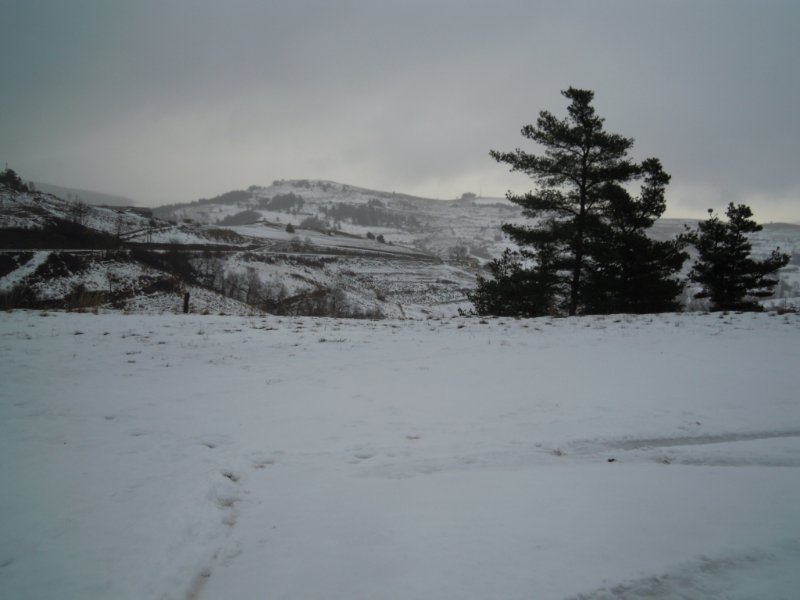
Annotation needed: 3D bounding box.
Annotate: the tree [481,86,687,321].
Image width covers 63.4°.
[{"bbox_3d":[7.089,-3.805,25.000,7.700,8.800,6.800,0,3,0],"label":"tree"}]

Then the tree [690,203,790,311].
[{"bbox_3d":[14.207,-1.773,27.000,4.100,4.600,3.800,0,3,0],"label":"tree"}]

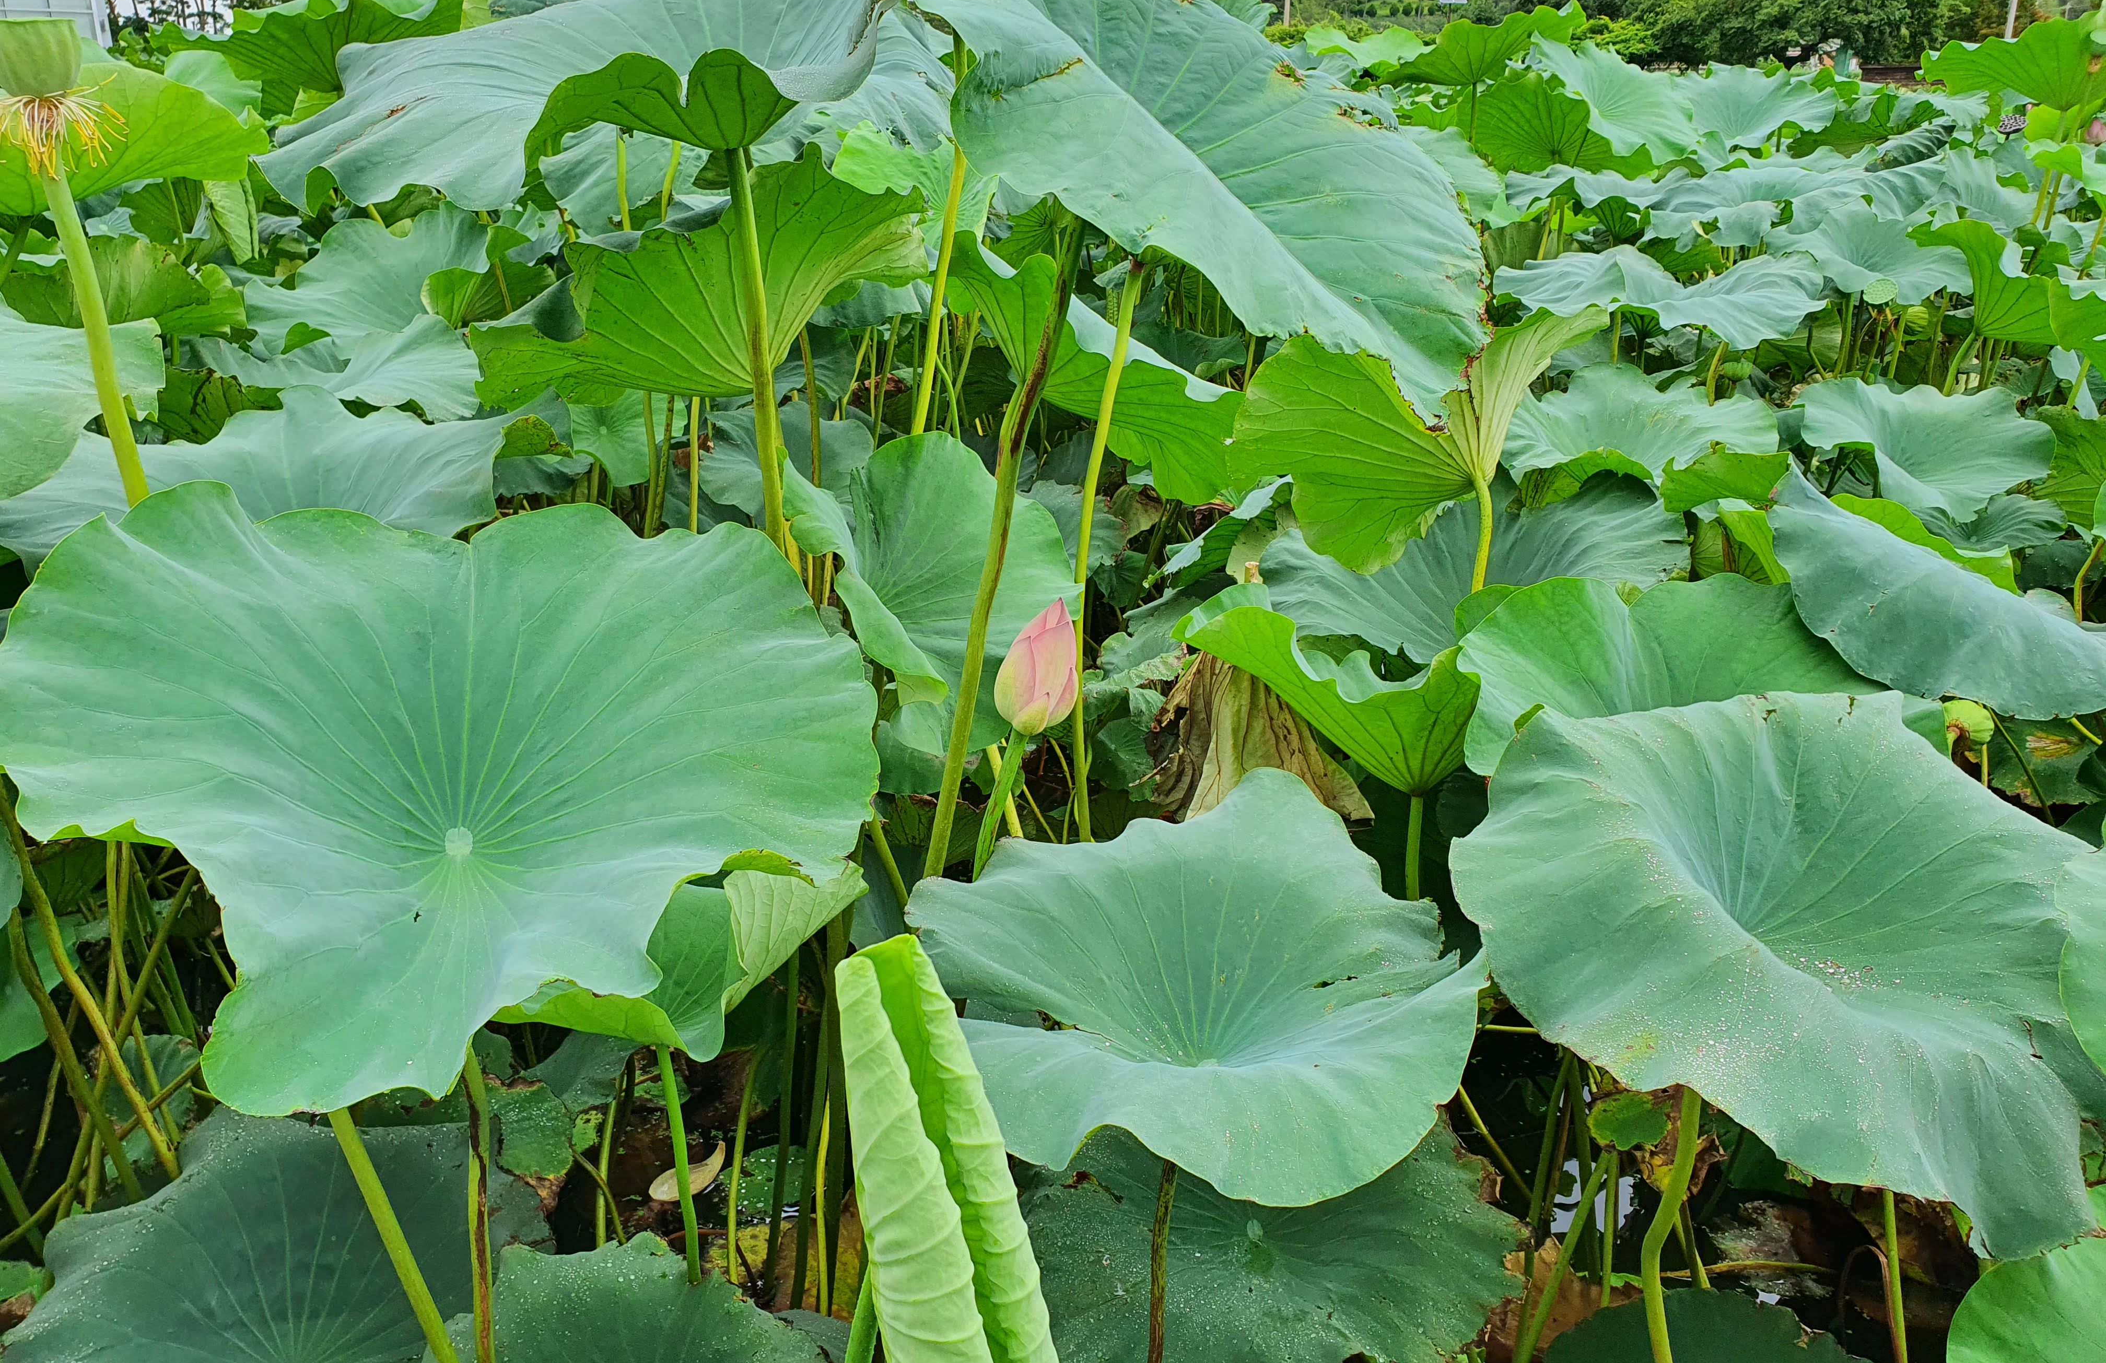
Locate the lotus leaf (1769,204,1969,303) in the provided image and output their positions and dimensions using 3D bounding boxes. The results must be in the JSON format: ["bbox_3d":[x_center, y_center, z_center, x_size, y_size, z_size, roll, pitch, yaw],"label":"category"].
[{"bbox_3d":[2.059,-1.079,4.000,0.490,0.190,0.490,0,29,0],"label":"lotus leaf"}]

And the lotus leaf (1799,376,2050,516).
[{"bbox_3d":[1.579,-0.413,2.900,0.440,0.170,0.450,0,30,0],"label":"lotus leaf"}]

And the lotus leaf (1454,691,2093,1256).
[{"bbox_3d":[0.567,0.228,1.300,0.495,0.200,0.500,9,42,-3],"label":"lotus leaf"}]

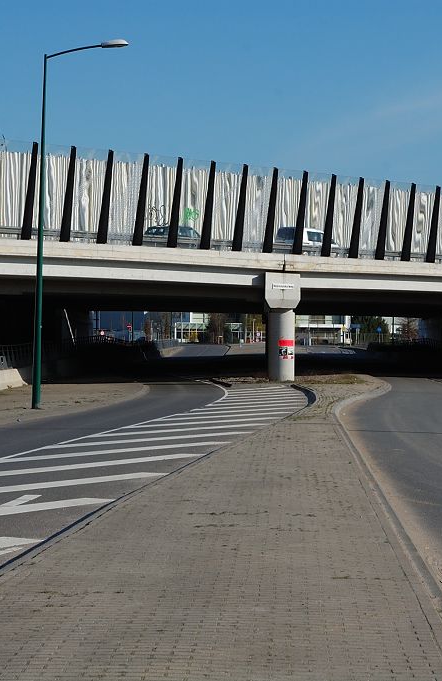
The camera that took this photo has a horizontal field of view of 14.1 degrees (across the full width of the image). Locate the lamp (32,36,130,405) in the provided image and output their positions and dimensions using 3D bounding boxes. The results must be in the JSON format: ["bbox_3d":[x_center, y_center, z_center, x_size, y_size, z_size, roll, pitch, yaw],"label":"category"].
[{"bbox_3d":[-3.497,-2.894,44.400,2.200,9.160,0.320,1,1,5],"label":"lamp"}]

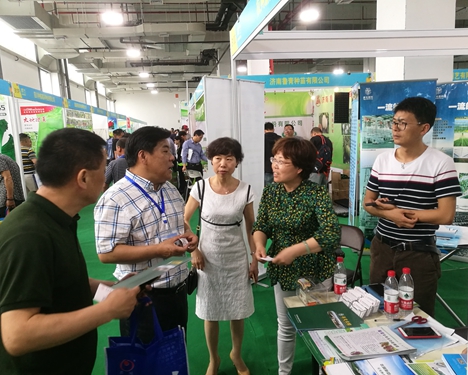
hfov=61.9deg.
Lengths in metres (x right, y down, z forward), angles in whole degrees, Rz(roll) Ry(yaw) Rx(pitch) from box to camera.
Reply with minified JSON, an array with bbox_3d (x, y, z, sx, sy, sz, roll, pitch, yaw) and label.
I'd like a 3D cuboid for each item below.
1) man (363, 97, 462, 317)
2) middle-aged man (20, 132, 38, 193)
[{"bbox_3d":[0.950,0.405,2.096,0.500,1.735,0.350,4,11,36],"label":"man"},{"bbox_3d":[-3.362,-0.051,6.545,0.500,1.680,0.340,1,10,25],"label":"middle-aged man"}]

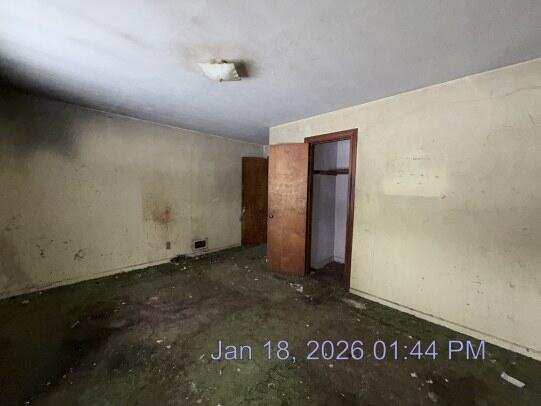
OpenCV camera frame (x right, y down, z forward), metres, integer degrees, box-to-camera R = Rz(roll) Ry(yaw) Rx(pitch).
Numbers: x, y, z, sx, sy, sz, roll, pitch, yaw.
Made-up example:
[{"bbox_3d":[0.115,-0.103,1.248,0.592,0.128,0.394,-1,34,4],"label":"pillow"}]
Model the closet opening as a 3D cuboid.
[{"bbox_3d":[0.826,0.105,3.158,0.810,2.122,0.130,5,5,45],"label":"closet opening"}]

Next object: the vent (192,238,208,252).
[{"bbox_3d":[-1.372,0.848,4.336,0.030,0.272,0.320,5,5,45],"label":"vent"}]

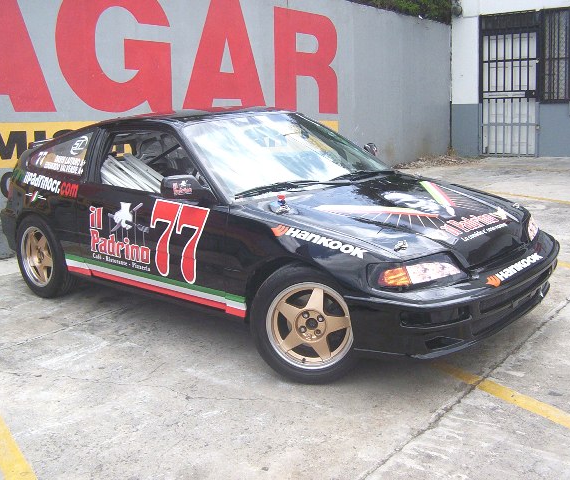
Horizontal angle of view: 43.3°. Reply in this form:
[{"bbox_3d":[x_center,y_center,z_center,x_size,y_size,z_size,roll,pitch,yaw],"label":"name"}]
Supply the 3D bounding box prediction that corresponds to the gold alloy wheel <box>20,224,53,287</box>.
[{"bbox_3d":[-1.585,0.099,4.817,0.407,0.407,0.180,9,16,41],"label":"gold alloy wheel"}]

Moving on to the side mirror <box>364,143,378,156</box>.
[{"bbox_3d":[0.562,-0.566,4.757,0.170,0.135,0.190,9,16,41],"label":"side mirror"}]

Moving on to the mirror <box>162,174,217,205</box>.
[{"bbox_3d":[-0.496,-0.261,3.568,0.190,0.140,0.200,9,16,41],"label":"mirror"}]

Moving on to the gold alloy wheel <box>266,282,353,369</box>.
[{"bbox_3d":[0.135,0.369,3.292,0.407,0.407,0.180,2,13,17],"label":"gold alloy wheel"}]

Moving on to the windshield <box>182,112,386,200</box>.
[{"bbox_3d":[-0.014,-0.534,4.176,1.360,0.150,0.710,-15,51,-46],"label":"windshield"}]

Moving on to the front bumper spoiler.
[{"bbox_3d":[0.954,0.216,3.465,0.440,0.330,1.600,9,16,41],"label":"front bumper spoiler"}]

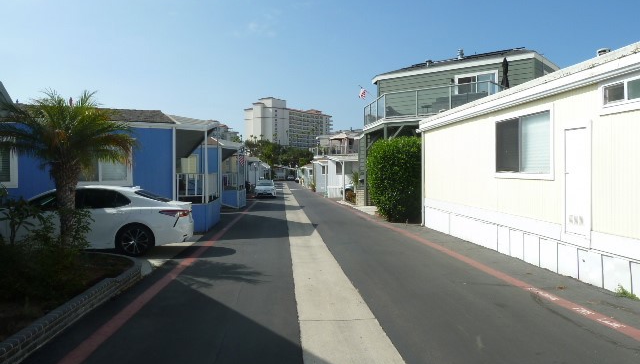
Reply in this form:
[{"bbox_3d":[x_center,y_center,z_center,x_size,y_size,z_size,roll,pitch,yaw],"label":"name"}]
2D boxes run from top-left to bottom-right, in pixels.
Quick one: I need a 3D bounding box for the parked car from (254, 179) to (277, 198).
[{"bbox_3d":[-4.630,0.590,40.000,1.770,1.490,4.500,0,1,-5],"label":"parked car"}]

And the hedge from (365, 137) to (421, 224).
[{"bbox_3d":[2.940,-0.100,18.100,2.000,3.200,2.200,0,1,-4],"label":"hedge"}]

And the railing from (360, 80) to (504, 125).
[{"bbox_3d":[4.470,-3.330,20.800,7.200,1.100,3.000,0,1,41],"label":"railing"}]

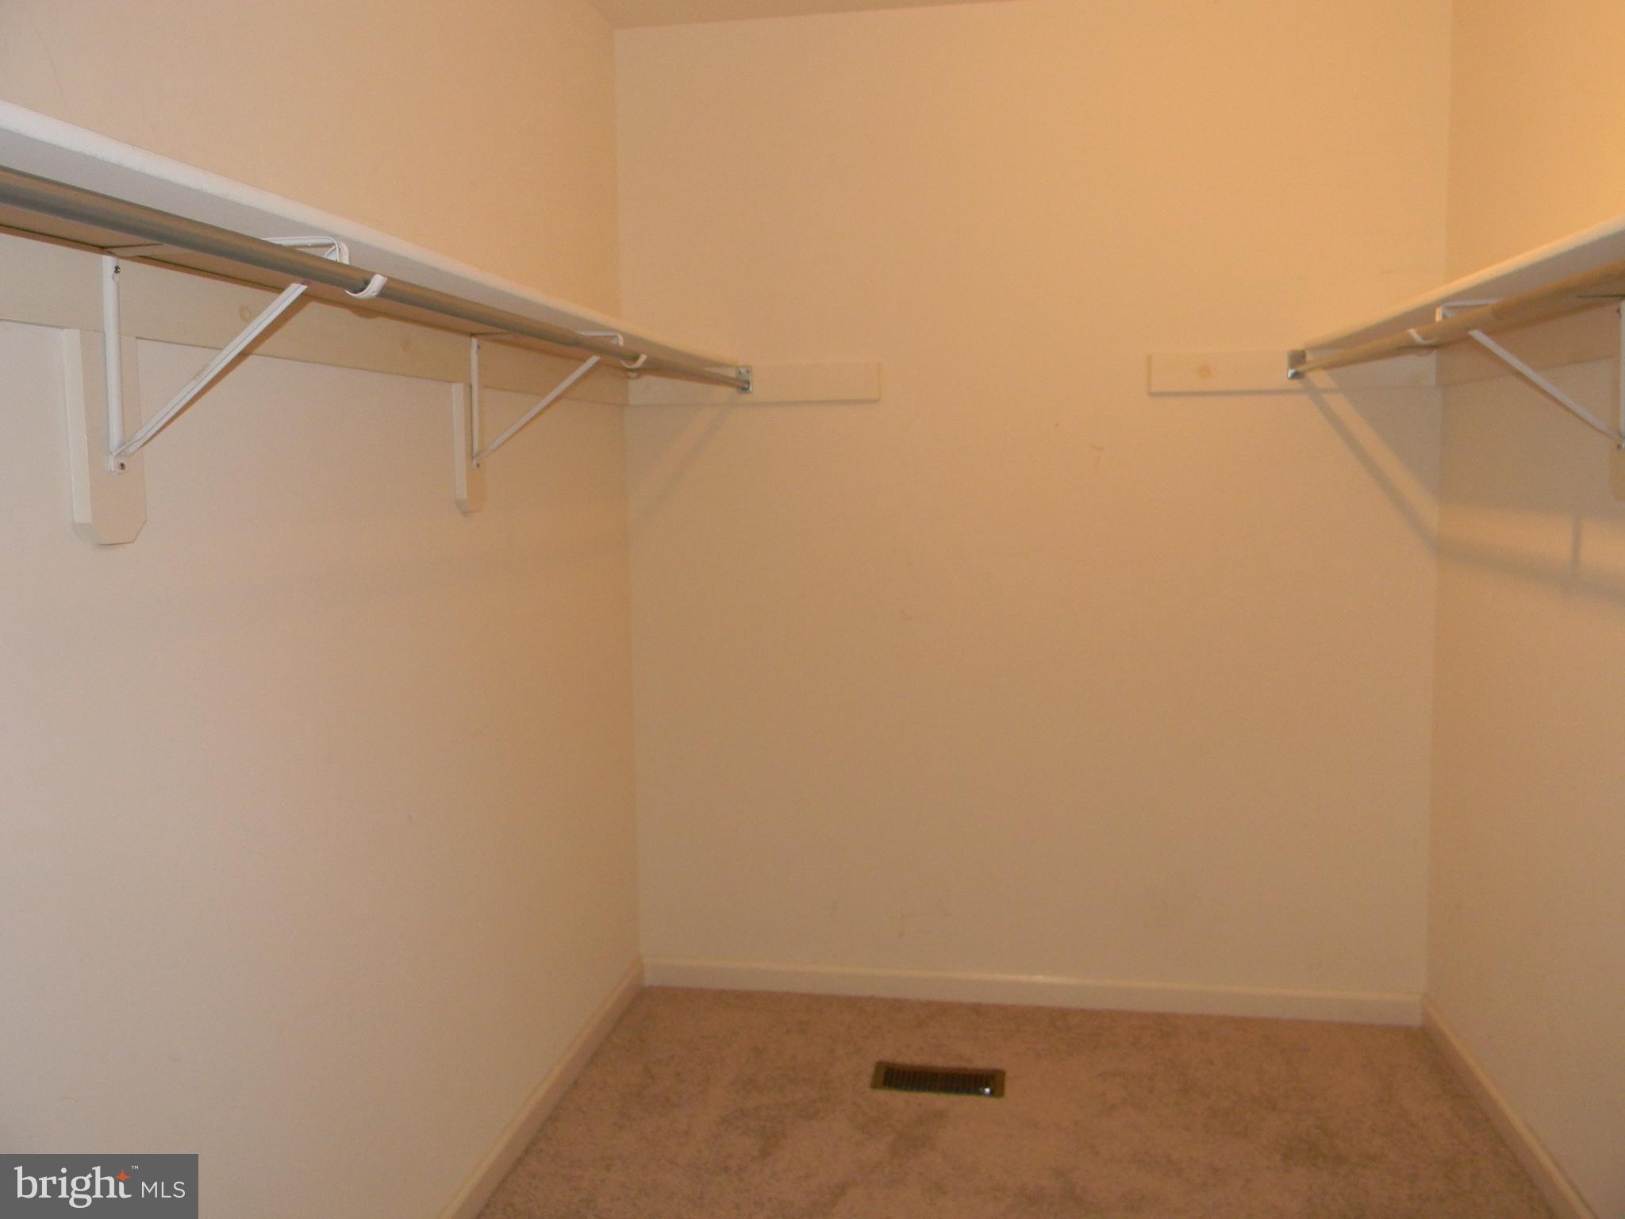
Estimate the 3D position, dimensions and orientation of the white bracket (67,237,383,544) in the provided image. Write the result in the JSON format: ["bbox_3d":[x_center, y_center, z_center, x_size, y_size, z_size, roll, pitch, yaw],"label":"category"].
[{"bbox_3d":[-0.603,-0.227,1.383,0.331,0.316,0.088,0,6,9],"label":"white bracket"}]

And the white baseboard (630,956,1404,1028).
[{"bbox_3d":[0.507,0.958,3.296,1.923,0.079,0.015,0,6,9],"label":"white baseboard"}]

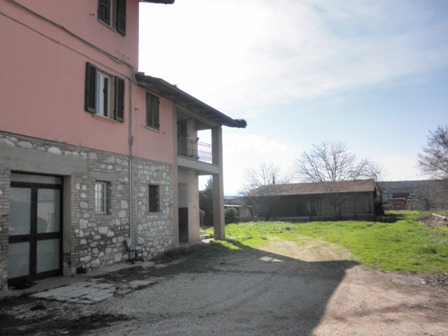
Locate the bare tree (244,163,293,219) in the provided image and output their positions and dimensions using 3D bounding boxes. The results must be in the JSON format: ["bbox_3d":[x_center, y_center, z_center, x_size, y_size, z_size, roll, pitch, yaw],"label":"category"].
[{"bbox_3d":[4.441,2.399,37.000,5.100,5.900,5.000,-3,-7,7],"label":"bare tree"}]

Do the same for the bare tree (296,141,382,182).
[{"bbox_3d":[15.658,1.390,48.406,11.300,10.290,10.500,-4,-7,18],"label":"bare tree"}]

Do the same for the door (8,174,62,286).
[{"bbox_3d":[-4.583,1.439,8.805,0.100,2.540,1.620,-5,-7,23],"label":"door"}]

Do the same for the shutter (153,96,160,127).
[{"bbox_3d":[-2.516,-2.046,13.489,0.060,1.290,0.400,-5,-7,23],"label":"shutter"}]

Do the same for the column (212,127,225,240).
[{"bbox_3d":[-0.297,0.775,18.523,0.380,5.700,0.410,-5,-7,23],"label":"column"}]

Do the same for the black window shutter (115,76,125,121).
[{"bbox_3d":[-3.309,-2.189,11.565,0.060,1.420,0.430,-5,-7,23],"label":"black window shutter"}]

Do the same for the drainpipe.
[{"bbox_3d":[-3.007,-0.316,11.843,0.110,6.050,0.110,-5,-7,23],"label":"drainpipe"}]

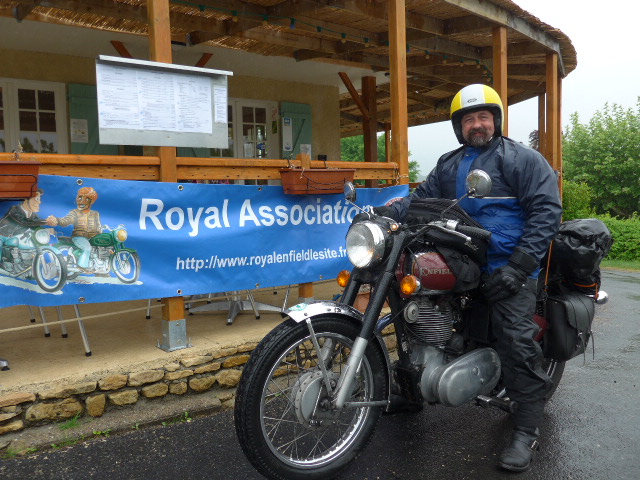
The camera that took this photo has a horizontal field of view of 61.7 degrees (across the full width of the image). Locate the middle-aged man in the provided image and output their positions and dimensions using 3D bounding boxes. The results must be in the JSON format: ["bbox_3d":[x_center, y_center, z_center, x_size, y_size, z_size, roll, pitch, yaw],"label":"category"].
[{"bbox_3d":[0.730,0.060,2.530,0.760,1.620,0.700,2,6,42],"label":"middle-aged man"}]

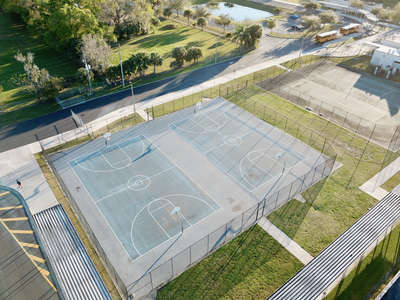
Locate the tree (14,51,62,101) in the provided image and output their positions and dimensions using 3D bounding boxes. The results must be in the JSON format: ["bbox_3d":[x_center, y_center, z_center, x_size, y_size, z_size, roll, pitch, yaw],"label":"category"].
[{"bbox_3d":[-38.623,-17.496,71.509,8.200,10.500,8.200,1,37,-1],"label":"tree"}]

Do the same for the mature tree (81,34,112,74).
[{"bbox_3d":[-28.939,-26.664,84.538,8.430,11.050,8.430,1,36,0],"label":"mature tree"}]

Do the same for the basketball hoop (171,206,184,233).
[{"bbox_3d":[-2.975,9.805,42.272,1.500,3.850,2.050,-24,44,-30],"label":"basketball hoop"}]

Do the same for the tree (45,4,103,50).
[{"bbox_3d":[-41.828,-40.573,100.361,17.970,14.290,17.970,1,36,0],"label":"tree"}]

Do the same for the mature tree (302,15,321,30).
[{"bbox_3d":[46.259,-52.385,124.473,6.468,6.174,6.468,1,37,-1],"label":"mature tree"}]

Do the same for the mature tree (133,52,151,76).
[{"bbox_3d":[-16.469,-23.781,84.269,4.800,6.500,4.800,1,37,-1],"label":"mature tree"}]

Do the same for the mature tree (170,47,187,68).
[{"bbox_3d":[-6.579,-28.648,92.159,4.890,5.930,4.890,1,36,0],"label":"mature tree"}]

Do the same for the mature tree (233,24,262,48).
[{"bbox_3d":[17.047,-41.133,108.504,10.710,7.430,10.710,1,36,0],"label":"mature tree"}]

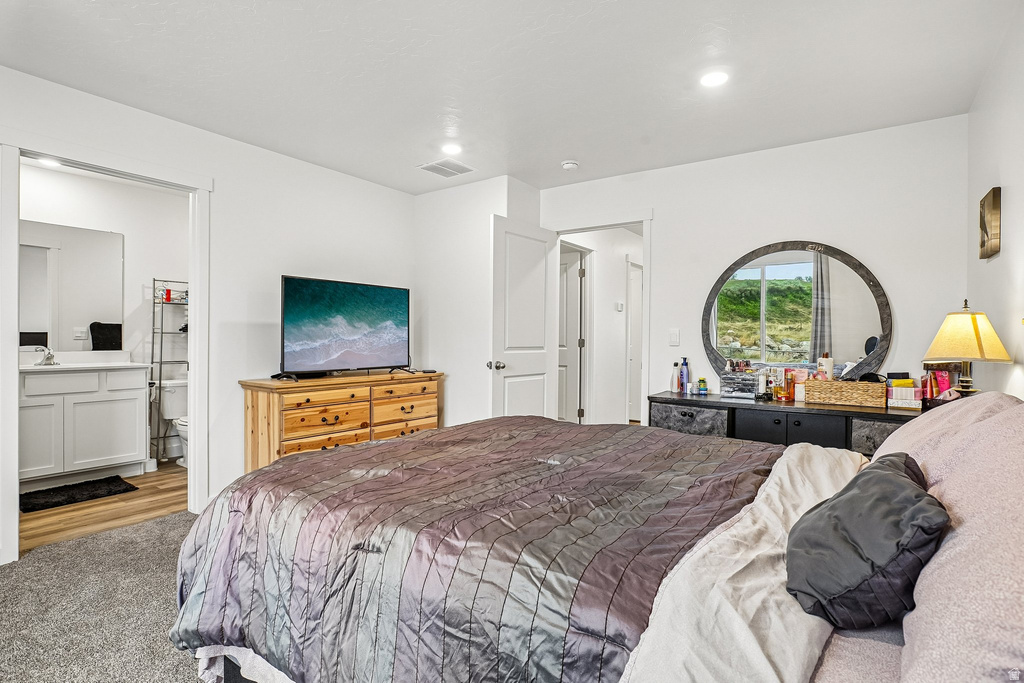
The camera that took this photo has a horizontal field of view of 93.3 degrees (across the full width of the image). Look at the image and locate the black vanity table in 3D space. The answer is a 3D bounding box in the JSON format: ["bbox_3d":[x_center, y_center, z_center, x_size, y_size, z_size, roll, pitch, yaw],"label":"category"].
[{"bbox_3d":[1.773,0.750,3.110,1.670,0.710,0.430,1,1,32],"label":"black vanity table"}]

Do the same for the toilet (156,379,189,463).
[{"bbox_3d":[-2.790,0.705,4.276,0.700,0.710,0.450,1,1,37],"label":"toilet"}]

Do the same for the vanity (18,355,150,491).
[{"bbox_3d":[-3.360,0.610,3.580,0.550,0.920,0.990,1,1,37],"label":"vanity"}]

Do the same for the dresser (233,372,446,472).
[{"bbox_3d":[-1.205,0.670,3.645,0.510,0.810,1.420,1,1,37],"label":"dresser"}]

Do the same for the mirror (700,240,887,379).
[{"bbox_3d":[1.862,-0.138,3.250,1.100,1.060,0.050,1,1,32],"label":"mirror"}]

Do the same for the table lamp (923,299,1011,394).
[{"bbox_3d":[1.885,0.100,2.010,0.285,0.560,0.285,1,1,32],"label":"table lamp"}]

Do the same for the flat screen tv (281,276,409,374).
[{"bbox_3d":[-1.203,-0.087,3.660,0.230,0.700,1.115,1,1,37],"label":"flat screen tv"}]

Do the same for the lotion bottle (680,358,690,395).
[{"bbox_3d":[1.273,0.253,3.560,0.065,0.258,0.065,0,1,-22],"label":"lotion bottle"}]

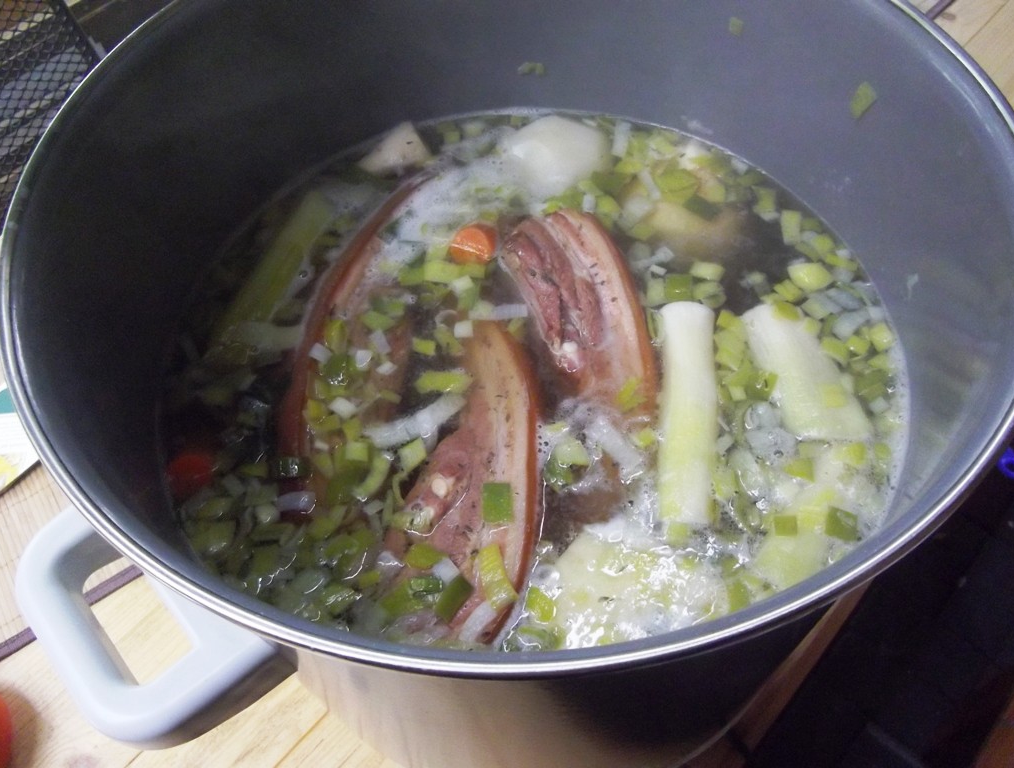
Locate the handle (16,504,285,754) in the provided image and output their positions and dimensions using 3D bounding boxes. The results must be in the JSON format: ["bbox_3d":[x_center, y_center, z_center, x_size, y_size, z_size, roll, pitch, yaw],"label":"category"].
[{"bbox_3d":[-0.119,0.070,0.259,0.053,0.029,0.096,-38,64,-20],"label":"handle"}]

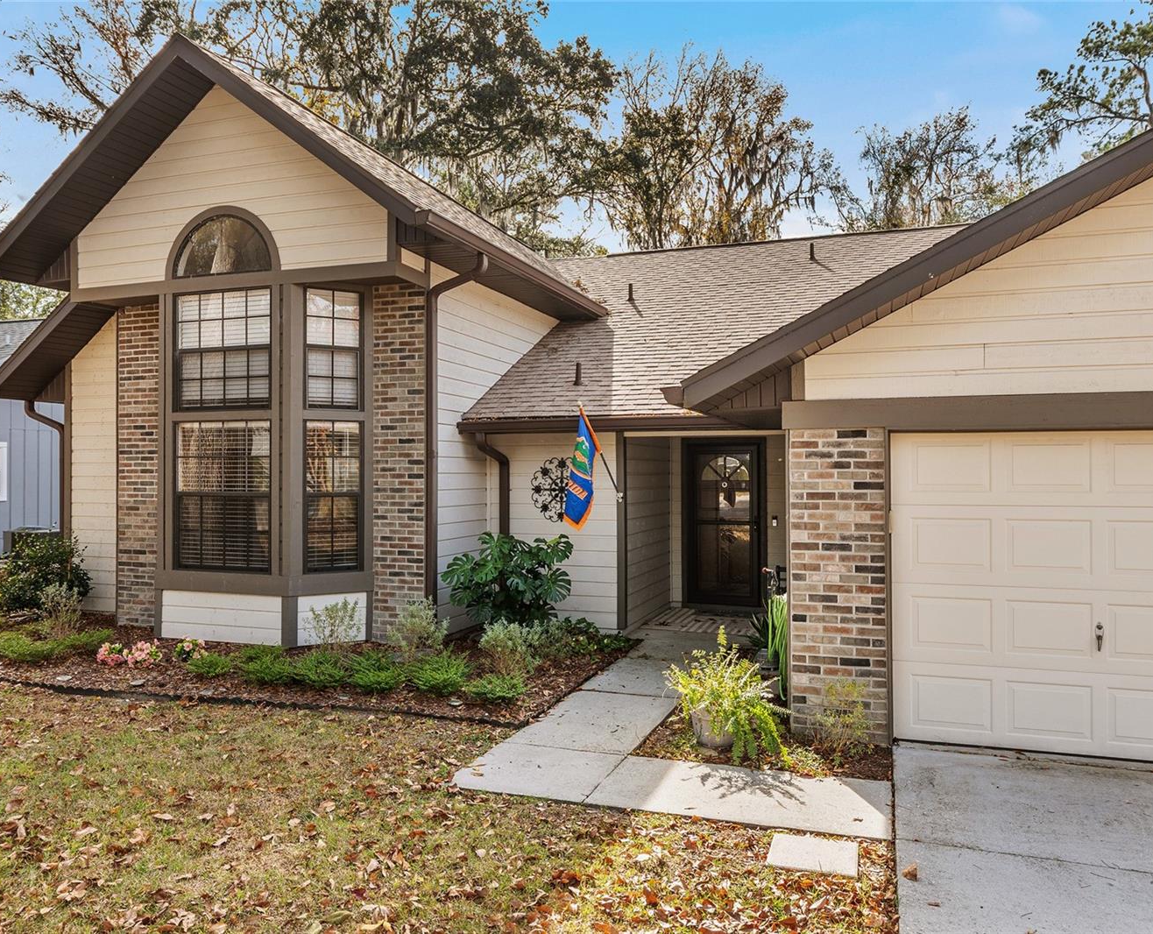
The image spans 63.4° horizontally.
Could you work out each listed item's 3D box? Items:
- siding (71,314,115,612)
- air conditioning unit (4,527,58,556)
[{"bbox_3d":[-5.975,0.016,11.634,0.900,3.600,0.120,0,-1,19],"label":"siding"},{"bbox_3d":[-10.219,1.475,17.524,0.760,0.620,0.760,0,-1,19],"label":"air conditioning unit"}]

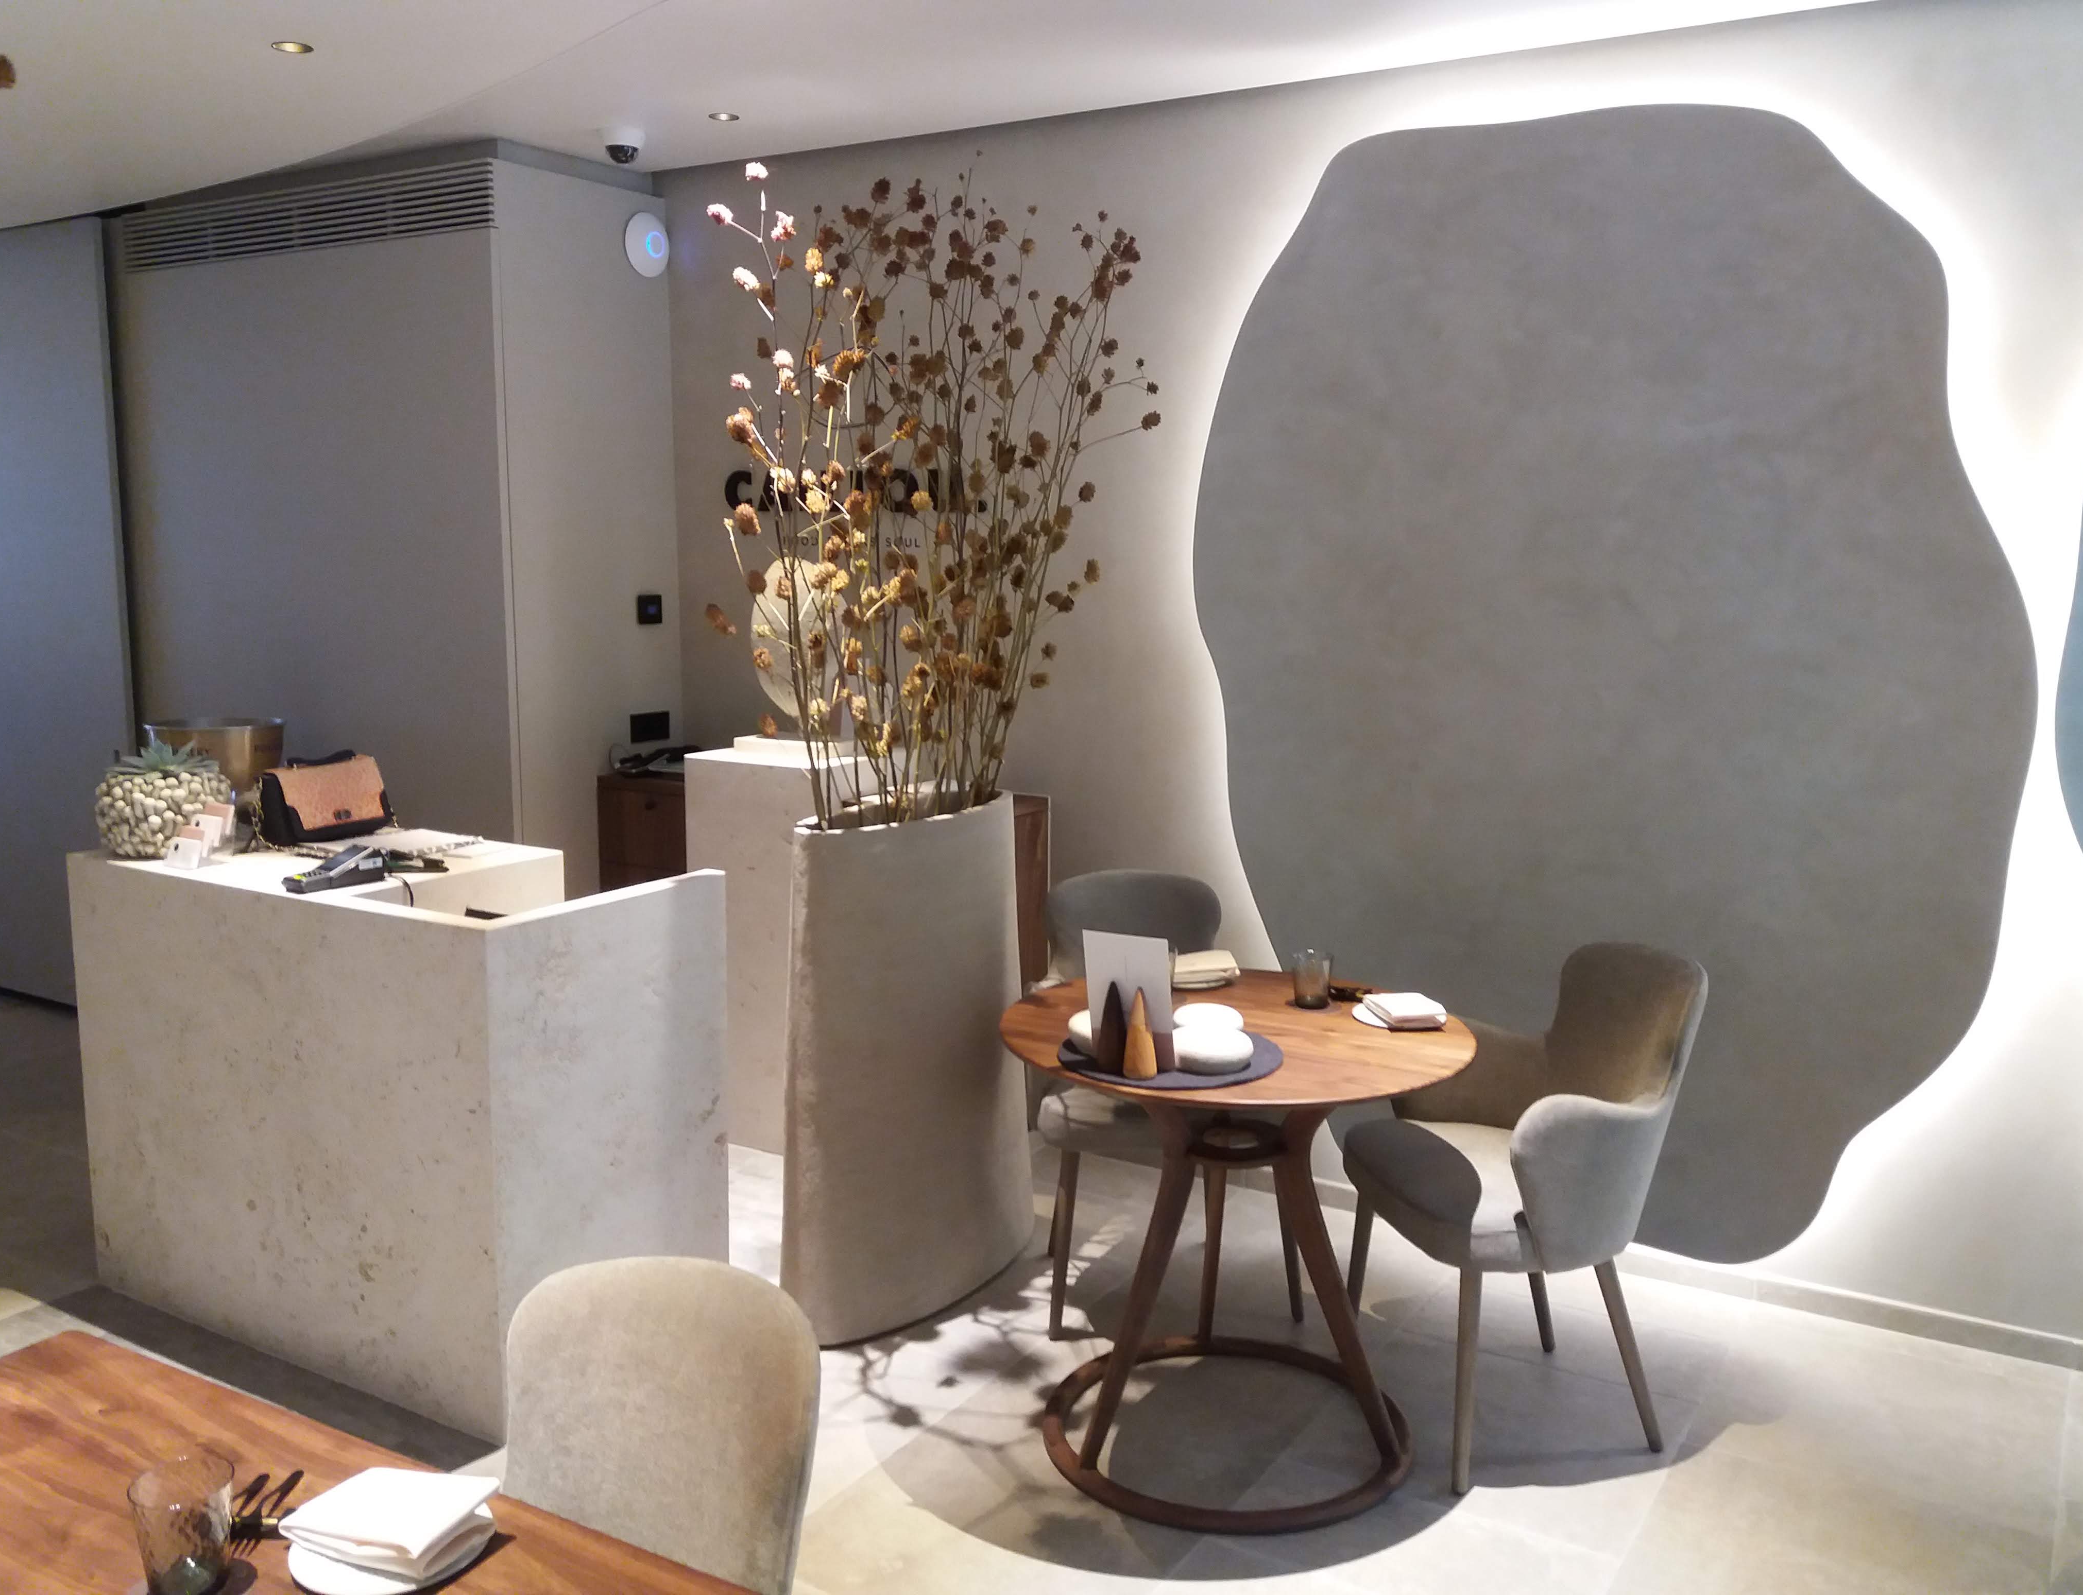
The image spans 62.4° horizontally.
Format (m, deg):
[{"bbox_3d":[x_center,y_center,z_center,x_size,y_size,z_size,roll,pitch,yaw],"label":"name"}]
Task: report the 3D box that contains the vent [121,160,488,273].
[{"bbox_3d":[-2.111,-1.624,4.869,1.640,0.162,0.030,6,10,31],"label":"vent"}]

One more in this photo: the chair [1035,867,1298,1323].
[{"bbox_3d":[0.251,0.645,3.722,0.570,0.870,0.565,-1,9,-10],"label":"chair"}]

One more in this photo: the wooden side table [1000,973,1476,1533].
[{"bbox_3d":[0.340,0.791,3.131,0.865,0.756,0.865,0,8,0],"label":"wooden side table"}]

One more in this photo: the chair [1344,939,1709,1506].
[{"bbox_3d":[0.887,0.728,3.199,0.565,0.870,0.570,-1,9,-12],"label":"chair"}]

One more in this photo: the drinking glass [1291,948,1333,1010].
[{"bbox_3d":[0.510,0.345,3.250,0.079,0.101,0.079,0,8,0],"label":"drinking glass"}]

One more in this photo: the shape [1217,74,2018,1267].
[{"bbox_3d":[1.141,-0.226,3.746,1.778,2.395,0.050,6,10,31],"label":"shape"}]

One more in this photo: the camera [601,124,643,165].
[{"bbox_3d":[-1.083,-1.677,4.441,0.110,0.090,0.110,-2,9,-13],"label":"camera"}]

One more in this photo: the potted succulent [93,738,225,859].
[{"bbox_3d":[-1.870,-0.001,3.661,0.257,0.236,0.257,6,10,31],"label":"potted succulent"}]

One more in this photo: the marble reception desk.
[{"bbox_3d":[-1.345,0.608,3.621,1.278,0.949,0.620,6,10,31],"label":"marble reception desk"}]

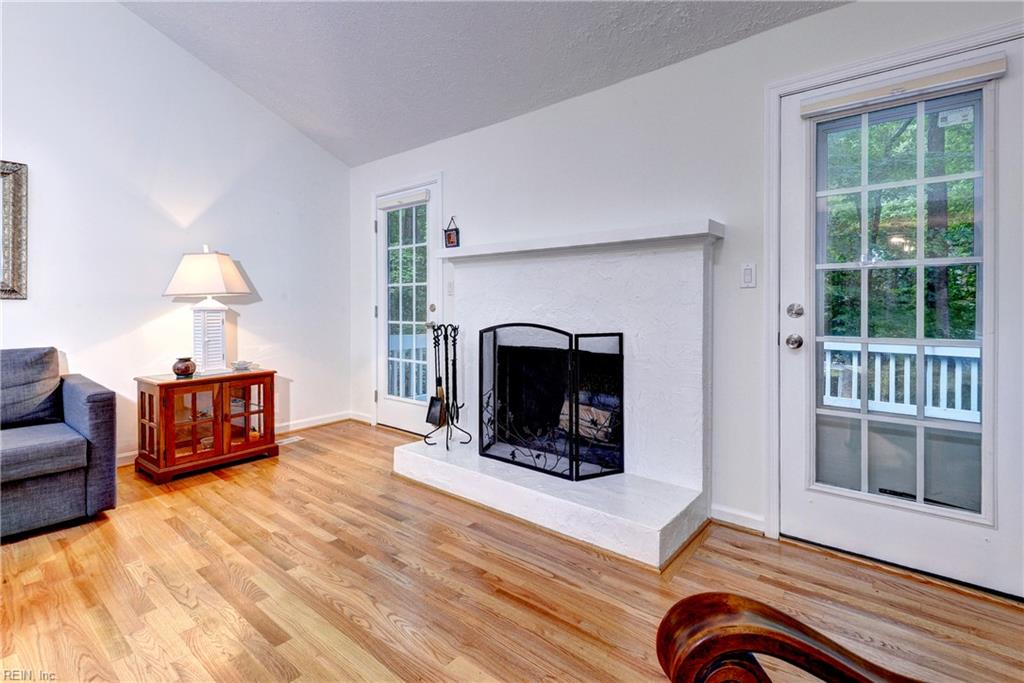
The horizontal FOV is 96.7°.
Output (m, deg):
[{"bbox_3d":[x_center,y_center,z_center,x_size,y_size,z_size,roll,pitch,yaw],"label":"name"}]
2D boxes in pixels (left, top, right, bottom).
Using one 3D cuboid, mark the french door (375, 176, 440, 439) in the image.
[{"bbox_3d":[-0.890,-0.258,3.880,0.810,2.040,0.060,1,2,38],"label":"french door"}]

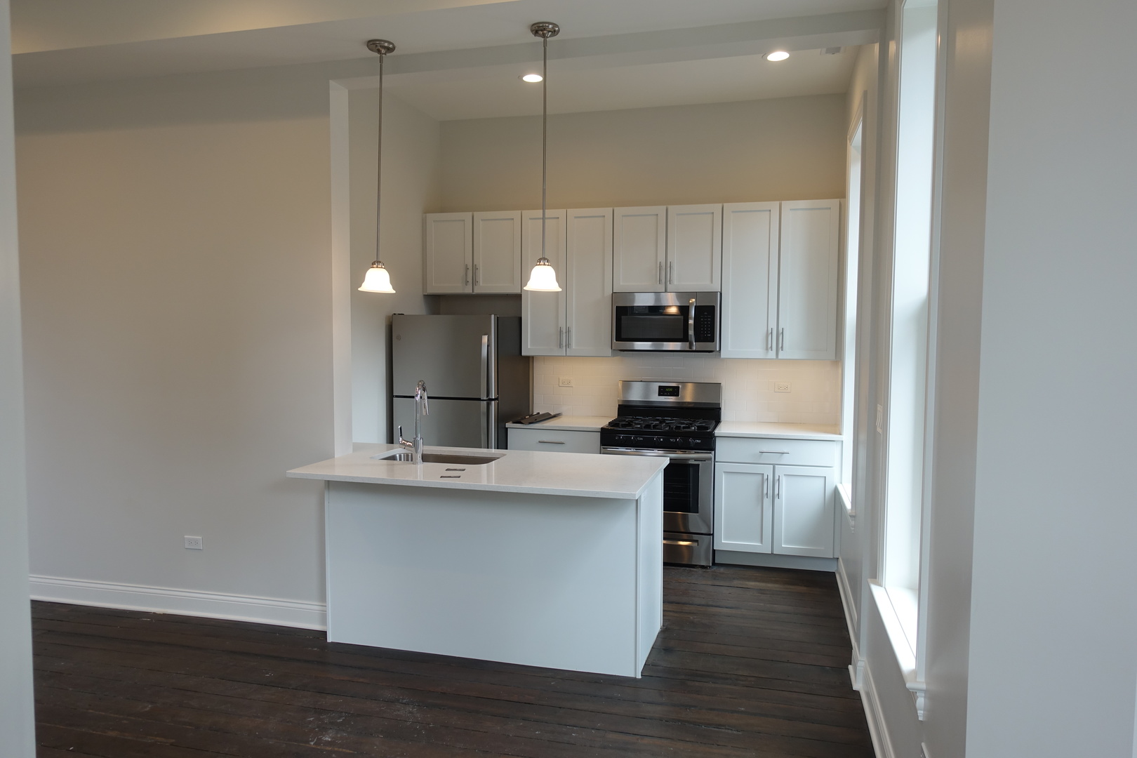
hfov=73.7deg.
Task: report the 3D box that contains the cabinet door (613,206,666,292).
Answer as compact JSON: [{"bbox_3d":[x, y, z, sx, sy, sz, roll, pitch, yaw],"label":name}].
[{"bbox_3d":[0.507,-0.911,5.354,0.376,0.599,0.030,1,4,15],"label":"cabinet door"}]

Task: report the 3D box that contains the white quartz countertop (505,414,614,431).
[{"bbox_3d":[-0.025,0.322,5.598,0.691,0.030,0.645,1,3,15],"label":"white quartz countertop"}]

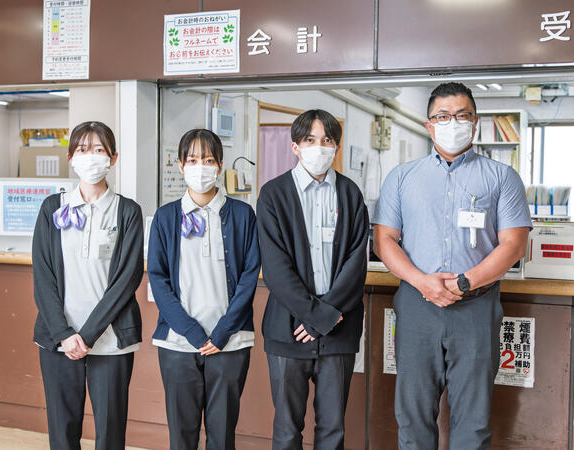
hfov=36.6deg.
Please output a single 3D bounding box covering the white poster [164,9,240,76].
[{"bbox_3d":[-0.421,-0.888,4.237,0.420,0.297,0.010,2,2,23],"label":"white poster"}]

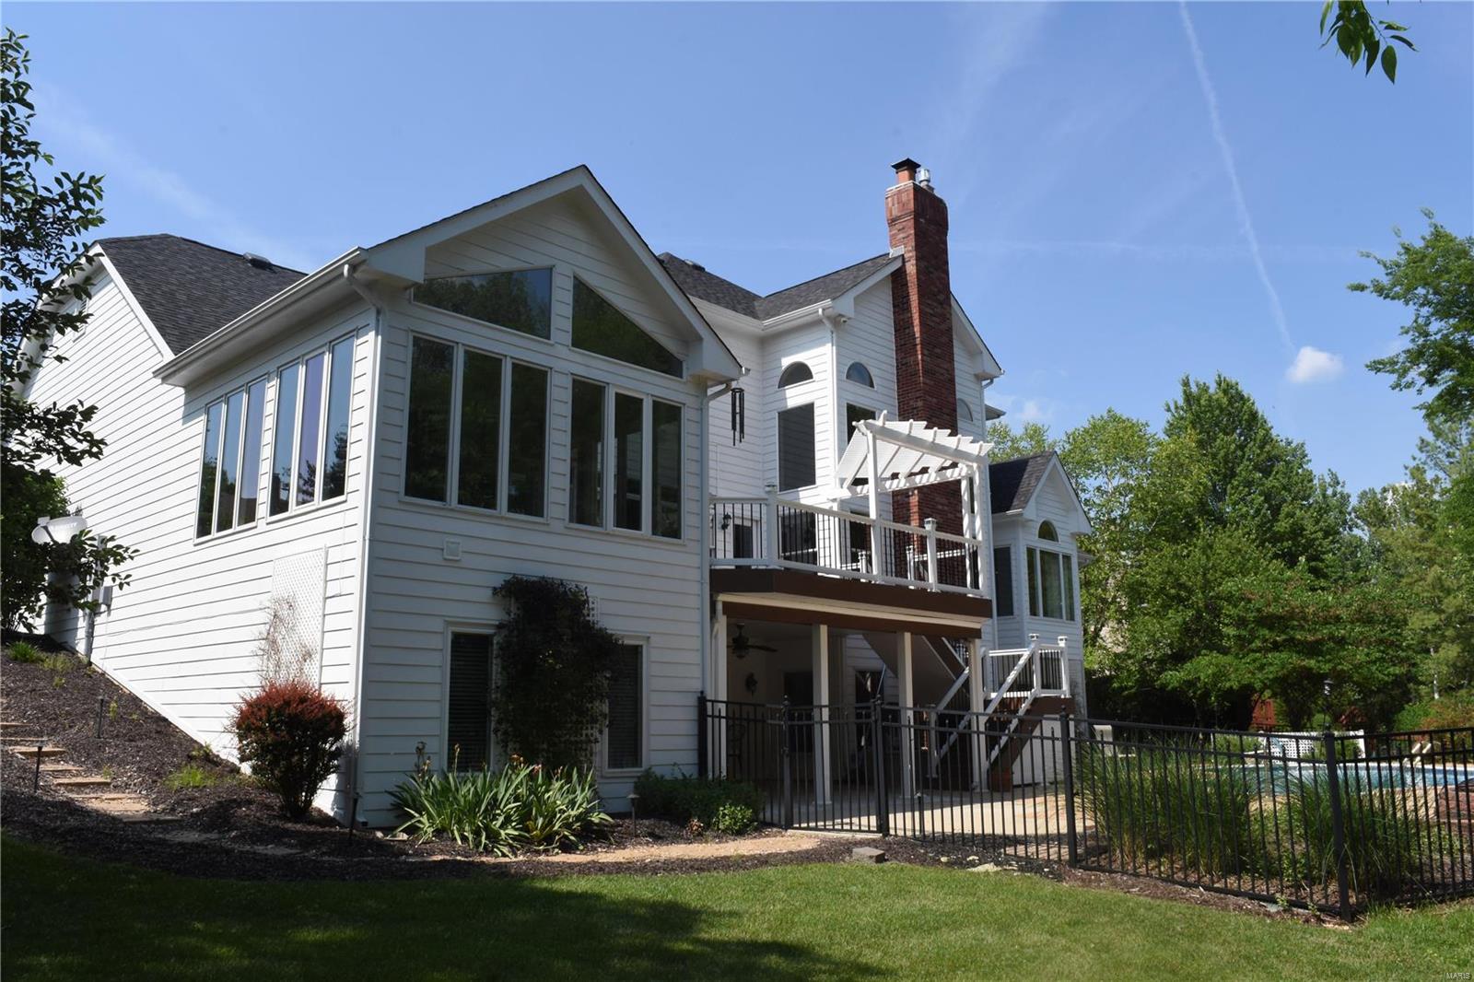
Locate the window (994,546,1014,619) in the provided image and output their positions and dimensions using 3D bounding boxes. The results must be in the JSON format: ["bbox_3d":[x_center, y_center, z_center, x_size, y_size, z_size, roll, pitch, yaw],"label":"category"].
[{"bbox_3d":[6.615,2.305,27.710,0.724,1.749,0.121,-11,-16,43],"label":"window"}]

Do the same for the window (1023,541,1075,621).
[{"bbox_3d":[8.084,2.430,28.345,0.121,1.789,2.372,-11,-16,43],"label":"window"}]

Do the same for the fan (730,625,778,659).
[{"bbox_3d":[0.065,2.421,17.826,1.306,0.573,1.306,-11,-16,43],"label":"fan"}]

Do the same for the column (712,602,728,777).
[{"bbox_3d":[-0.220,2.731,14.187,0.166,2.593,0.166,-11,-16,43],"label":"column"}]

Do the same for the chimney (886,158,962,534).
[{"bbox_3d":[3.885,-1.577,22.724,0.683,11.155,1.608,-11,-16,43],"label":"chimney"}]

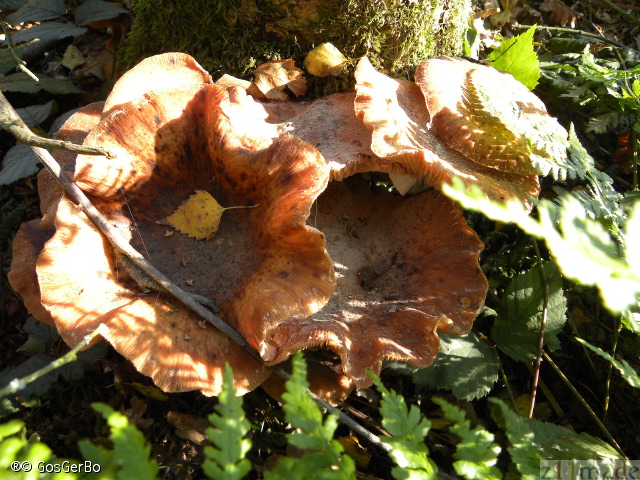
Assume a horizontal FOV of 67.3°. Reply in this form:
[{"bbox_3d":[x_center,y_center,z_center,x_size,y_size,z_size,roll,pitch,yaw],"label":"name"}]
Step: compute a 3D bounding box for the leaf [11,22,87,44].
[{"bbox_3d":[-0.441,-0.335,0.780,0.116,0.017,0.050,-7,47,-7],"label":"leaf"}]

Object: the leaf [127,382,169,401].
[{"bbox_3d":[-0.177,0.153,0.490,0.043,0.013,0.022,15,41,8],"label":"leaf"}]

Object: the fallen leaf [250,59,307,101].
[{"bbox_3d":[-0.053,-0.204,0.610,0.070,0.025,0.056,0,60,0],"label":"fallen leaf"}]

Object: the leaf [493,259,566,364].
[{"bbox_3d":[0.214,0.074,0.490,0.073,0.018,0.100,9,63,1],"label":"leaf"}]

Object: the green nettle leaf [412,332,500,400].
[{"bbox_3d":[0.131,0.123,0.475,0.090,0.018,0.068,16,57,7],"label":"green nettle leaf"}]

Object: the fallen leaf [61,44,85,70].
[{"bbox_3d":[-0.391,-0.288,0.760,0.038,0.012,0.046,-1,53,-8],"label":"fallen leaf"}]

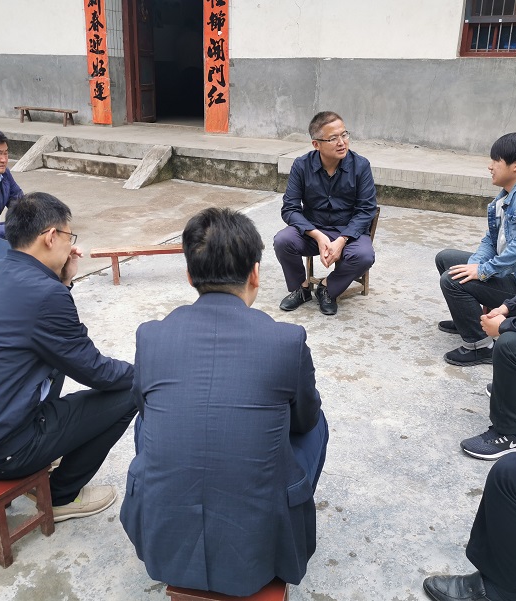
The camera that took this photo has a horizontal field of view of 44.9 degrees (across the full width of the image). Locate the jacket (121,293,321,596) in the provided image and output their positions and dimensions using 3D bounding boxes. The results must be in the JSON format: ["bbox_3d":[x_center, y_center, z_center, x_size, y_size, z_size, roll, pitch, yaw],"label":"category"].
[{"bbox_3d":[-0.079,0.288,1.589,0.490,0.650,0.510,2,20,3],"label":"jacket"}]

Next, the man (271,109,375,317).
[{"bbox_3d":[0.442,-0.534,3.890,0.570,1.180,0.700,6,22,13],"label":"man"}]

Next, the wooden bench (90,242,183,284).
[{"bbox_3d":[-0.649,-0.246,4.194,0.904,0.226,0.175,-4,21,-15],"label":"wooden bench"}]

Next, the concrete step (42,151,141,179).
[{"bbox_3d":[-1.985,-1.705,7.907,1.715,0.186,0.339,12,23,28],"label":"concrete step"}]

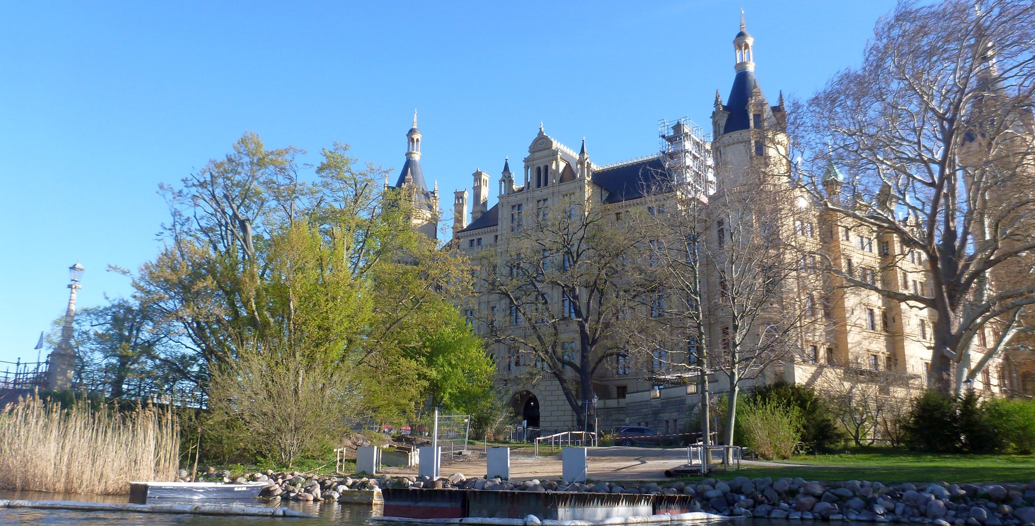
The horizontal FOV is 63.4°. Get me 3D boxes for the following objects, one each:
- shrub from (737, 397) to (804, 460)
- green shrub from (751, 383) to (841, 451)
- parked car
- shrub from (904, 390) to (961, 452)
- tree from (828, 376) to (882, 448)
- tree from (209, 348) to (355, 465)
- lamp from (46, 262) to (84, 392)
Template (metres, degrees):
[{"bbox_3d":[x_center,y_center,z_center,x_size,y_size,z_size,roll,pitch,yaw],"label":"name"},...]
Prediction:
[{"bbox_3d":[10.723,7.012,35.500,2.716,2.565,2.444,-3,-14,16],"label":"shrub"},{"bbox_3d":[13.112,7.235,39.500,4.017,3.220,3.415,-3,-14,18],"label":"green shrub"},{"bbox_3d":[10.141,13.771,66.500,4.500,1.600,1.850,3,-13,-7],"label":"parked car"},{"bbox_3d":[19.563,7.471,39.500,2.527,2.855,2.400,-5,-14,25],"label":"shrub"},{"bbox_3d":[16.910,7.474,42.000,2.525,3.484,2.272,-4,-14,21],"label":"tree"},{"bbox_3d":[-9.379,5.803,33.500,5.486,4.546,4.663,4,-13,-15],"label":"tree"},{"bbox_3d":[-21.595,3.002,40.000,1.150,6.137,1.150,2,-13,-6],"label":"lamp"}]

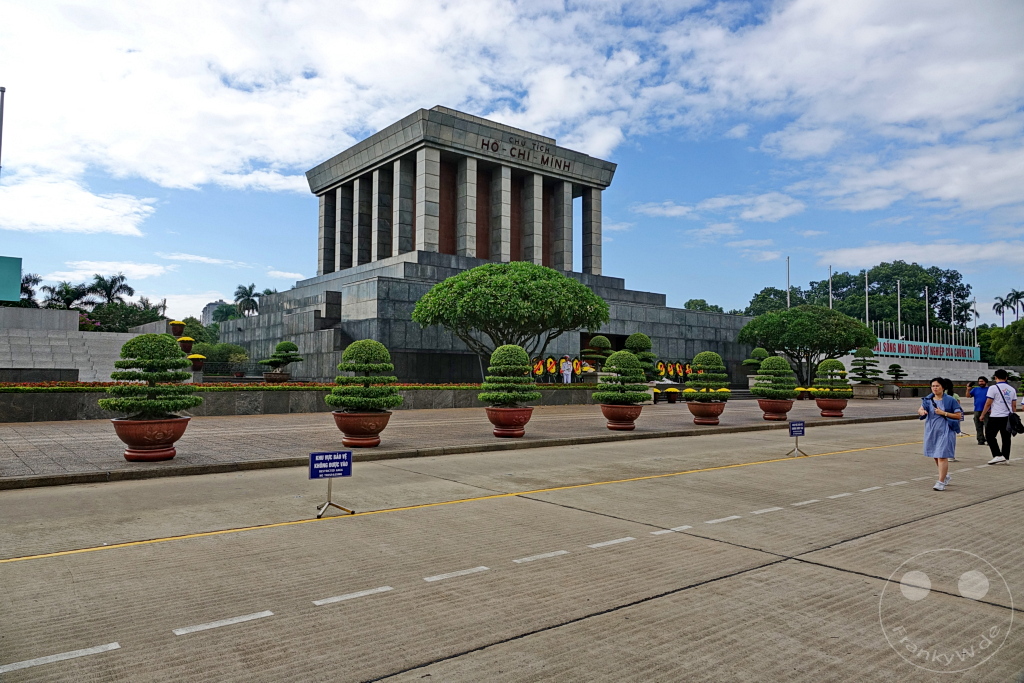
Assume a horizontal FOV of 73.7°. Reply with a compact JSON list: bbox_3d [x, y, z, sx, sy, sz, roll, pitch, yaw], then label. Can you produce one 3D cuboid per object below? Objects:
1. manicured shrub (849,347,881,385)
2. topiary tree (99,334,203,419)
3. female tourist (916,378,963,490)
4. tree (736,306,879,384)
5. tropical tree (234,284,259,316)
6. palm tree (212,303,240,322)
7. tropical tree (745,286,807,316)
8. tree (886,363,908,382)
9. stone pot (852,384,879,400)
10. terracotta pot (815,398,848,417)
[{"bbox_3d":[26.186,1.812,50.500,2.250,2.750,2.250,-1,-3,27],"label":"manicured shrub"},{"bbox_3d":[-5.931,0.566,11.200,1.700,1.370,1.700,3,-4,-39],"label":"topiary tree"},{"bbox_3d":[6.371,1.371,10.150,0.460,1.610,0.560,3,-4,-38],"label":"female tourist"},{"bbox_3d":[23.373,0.356,54.000,10.800,6.600,10.400,3,-4,-39],"label":"tree"},{"bbox_3d":[-42.778,-1.463,109.625,4.200,15.460,4.200,3,-4,-39],"label":"tropical tree"},{"bbox_3d":[-43.971,0.084,104.712,4.600,11.870,4.600,3,-4,-39],"label":"palm tree"},{"bbox_3d":[42.779,-0.967,110.000,12.000,16.000,11.000,-1,-3,21],"label":"tropical tree"},{"bbox_3d":[33.836,2.742,60.000,1.750,1.700,1.750,3,-4,-39],"label":"tree"},{"bbox_3d":[26.186,3.713,50.500,1.300,1.070,1.300,3,-4,-38],"label":"stone pot"},{"bbox_3d":[11.887,2.467,25.400,1.260,0.670,1.260,1,-3,0],"label":"terracotta pot"}]

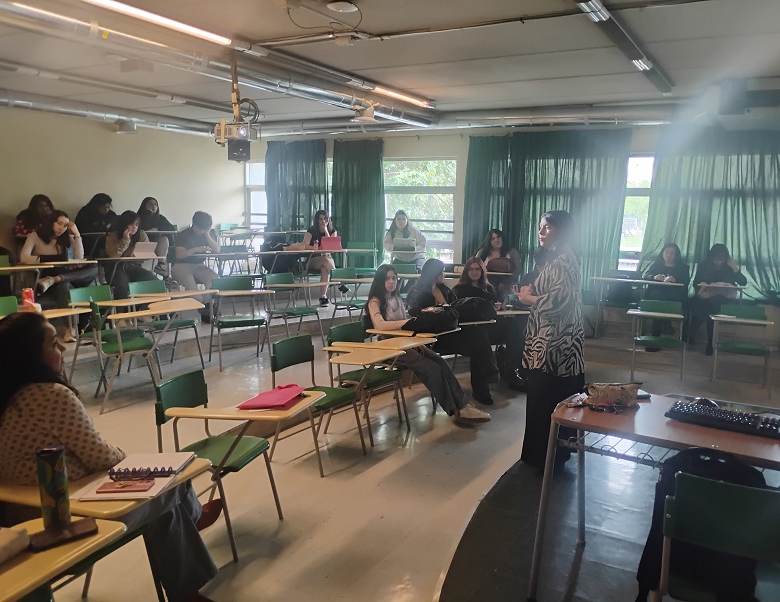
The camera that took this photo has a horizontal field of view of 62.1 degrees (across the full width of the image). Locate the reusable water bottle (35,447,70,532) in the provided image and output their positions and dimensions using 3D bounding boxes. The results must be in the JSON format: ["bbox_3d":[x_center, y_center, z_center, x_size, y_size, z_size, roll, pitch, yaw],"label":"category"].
[{"bbox_3d":[-0.978,0.546,1.896,0.082,0.250,0.082,1,8,0],"label":"reusable water bottle"}]

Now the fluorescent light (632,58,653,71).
[{"bbox_3d":[2.113,-1.982,5.399,0.120,0.070,0.400,6,10,30],"label":"fluorescent light"}]

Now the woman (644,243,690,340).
[{"bbox_3d":[3.226,-0.067,7.585,0.550,1.210,0.800,6,10,30],"label":"woman"}]

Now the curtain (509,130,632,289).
[{"bbox_3d":[2.468,-1.258,9.166,1.664,2.219,0.160,6,10,30],"label":"curtain"}]

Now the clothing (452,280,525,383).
[{"bbox_3d":[0.980,0.272,6.299,0.500,0.880,0.720,-4,9,-30],"label":"clothing"}]

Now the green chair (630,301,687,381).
[{"bbox_3d":[2.854,0.427,6.842,0.480,0.810,0.540,4,9,19],"label":"green chair"}]

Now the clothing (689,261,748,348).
[{"bbox_3d":[3.963,0.004,7.841,0.600,0.970,0.680,5,9,25],"label":"clothing"}]

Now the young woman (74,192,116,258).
[{"bbox_3d":[-3.945,-0.829,8.738,0.560,1.250,0.720,-7,12,-44],"label":"young woman"}]

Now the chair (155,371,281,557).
[{"bbox_3d":[-0.908,0.832,3.432,0.530,0.820,0.480,4,9,19],"label":"chair"}]

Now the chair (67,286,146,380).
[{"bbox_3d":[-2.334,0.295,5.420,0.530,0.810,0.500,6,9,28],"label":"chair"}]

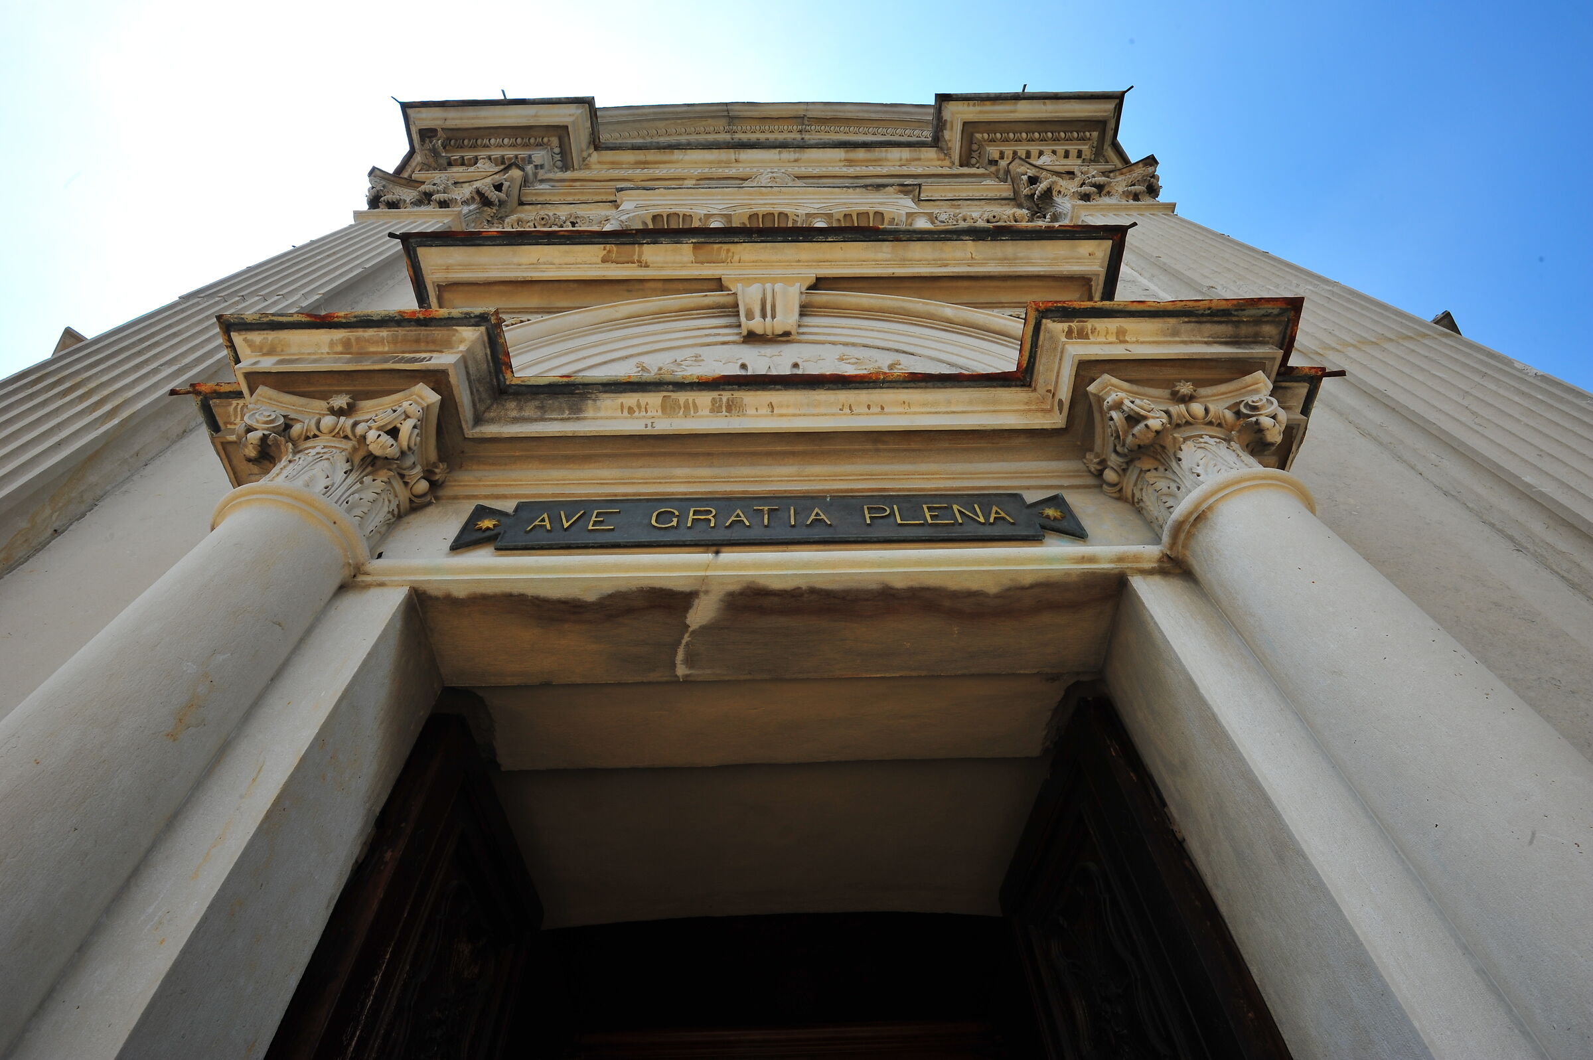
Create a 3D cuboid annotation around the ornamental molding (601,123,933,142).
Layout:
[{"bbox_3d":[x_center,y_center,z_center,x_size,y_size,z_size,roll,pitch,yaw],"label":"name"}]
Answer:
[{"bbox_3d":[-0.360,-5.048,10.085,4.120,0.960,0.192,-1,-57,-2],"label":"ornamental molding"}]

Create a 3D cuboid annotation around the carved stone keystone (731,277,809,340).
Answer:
[{"bbox_3d":[-0.116,-1.003,3.521,0.333,0.486,0.162,-1,-57,-1],"label":"carved stone keystone"}]

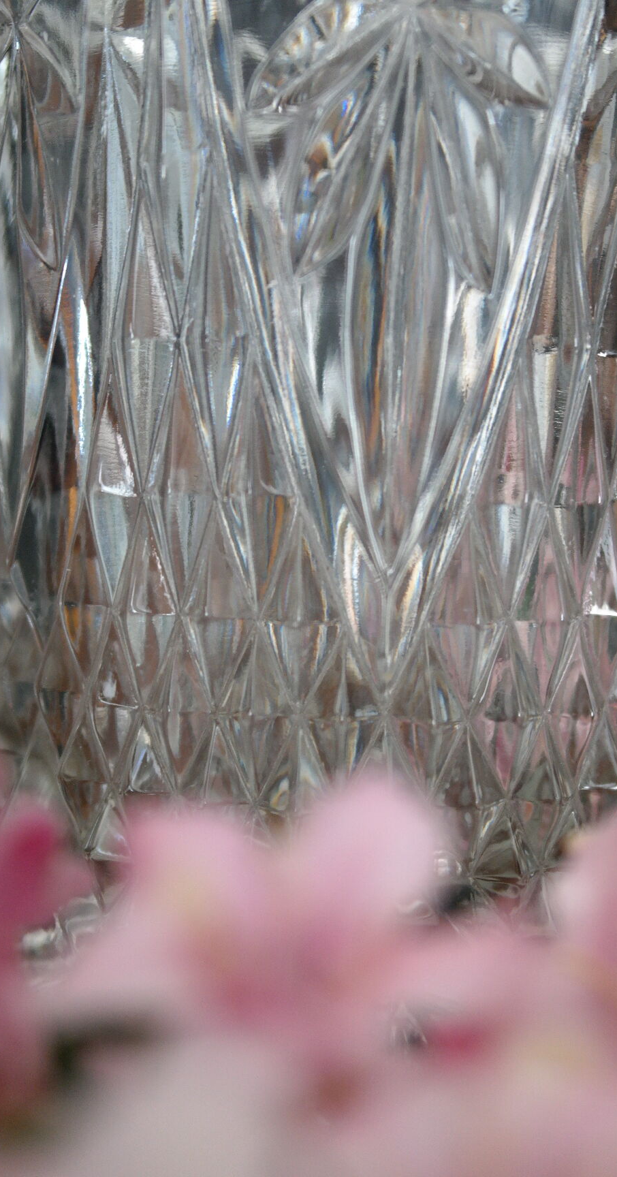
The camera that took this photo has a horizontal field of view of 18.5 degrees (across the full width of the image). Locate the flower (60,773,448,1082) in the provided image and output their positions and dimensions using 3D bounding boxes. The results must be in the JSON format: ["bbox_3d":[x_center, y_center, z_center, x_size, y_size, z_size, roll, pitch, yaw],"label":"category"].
[{"bbox_3d":[-0.007,0.039,0.215,0.044,0.036,0.030,2,-12,0],"label":"flower"}]

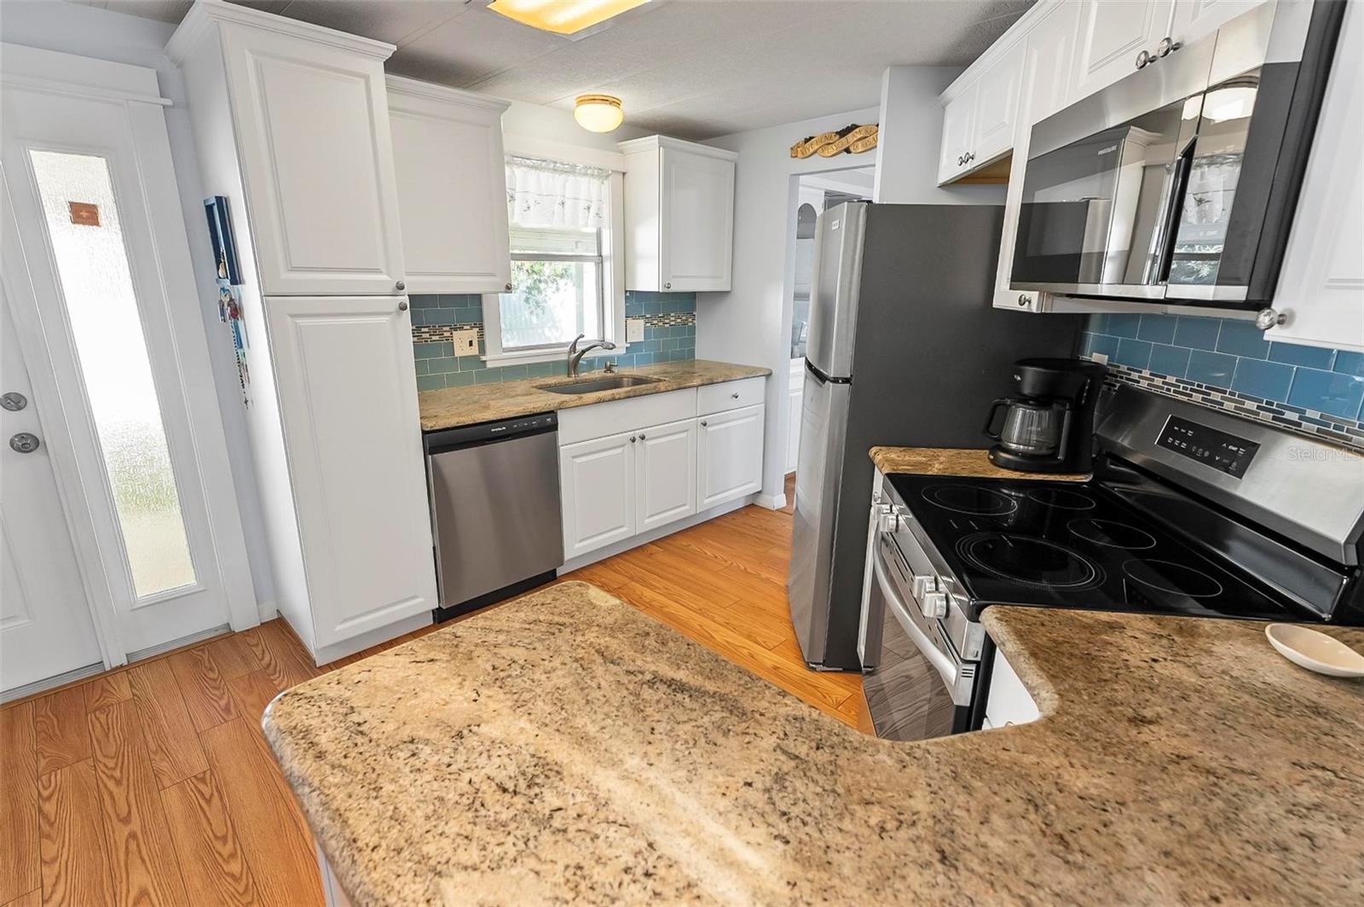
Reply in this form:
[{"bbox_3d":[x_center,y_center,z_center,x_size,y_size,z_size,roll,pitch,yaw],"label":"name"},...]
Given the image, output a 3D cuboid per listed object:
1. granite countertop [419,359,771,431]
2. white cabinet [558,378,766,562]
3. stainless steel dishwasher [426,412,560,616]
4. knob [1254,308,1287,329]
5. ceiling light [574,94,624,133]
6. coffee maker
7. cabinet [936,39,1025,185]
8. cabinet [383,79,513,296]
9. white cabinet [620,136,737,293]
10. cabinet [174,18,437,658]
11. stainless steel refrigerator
[{"bbox_3d":[-0.442,-0.368,3.254,0.643,0.042,2.186,16,22,42],"label":"granite countertop"},{"bbox_3d":[-0.234,-0.010,3.607,0.593,0.822,1.558,16,22,42],"label":"white cabinet"},{"bbox_3d":[-0.990,0.215,2.852,0.598,0.872,0.616,16,22,42],"label":"stainless steel dishwasher"},{"bbox_3d":[0.831,-0.189,0.854,0.031,0.031,0.031,3,16,5],"label":"knob"},{"bbox_3d":[-0.401,-1.656,2.950,0.241,0.126,0.241,1,16,0],"label":"ceiling light"},{"bbox_3d":[1.081,-0.122,1.822,0.284,0.321,0.186,3,16,5],"label":"coffee maker"},{"bbox_3d":[1.162,-1.132,2.052,0.337,0.332,0.734,3,16,5],"label":"cabinet"},{"bbox_3d":[-1.077,-1.094,2.583,0.342,0.788,0.623,16,22,42],"label":"cabinet"},{"bbox_3d":[-0.003,-1.382,3.638,0.342,0.797,0.653,16,22,42],"label":"white cabinet"},{"bbox_3d":[-1.354,-0.301,2.301,0.648,2.151,0.502,16,22,42],"label":"cabinet"},{"bbox_3d":[0.890,-0.059,2.450,0.774,1.688,0.724,3,16,5],"label":"stainless steel refrigerator"}]

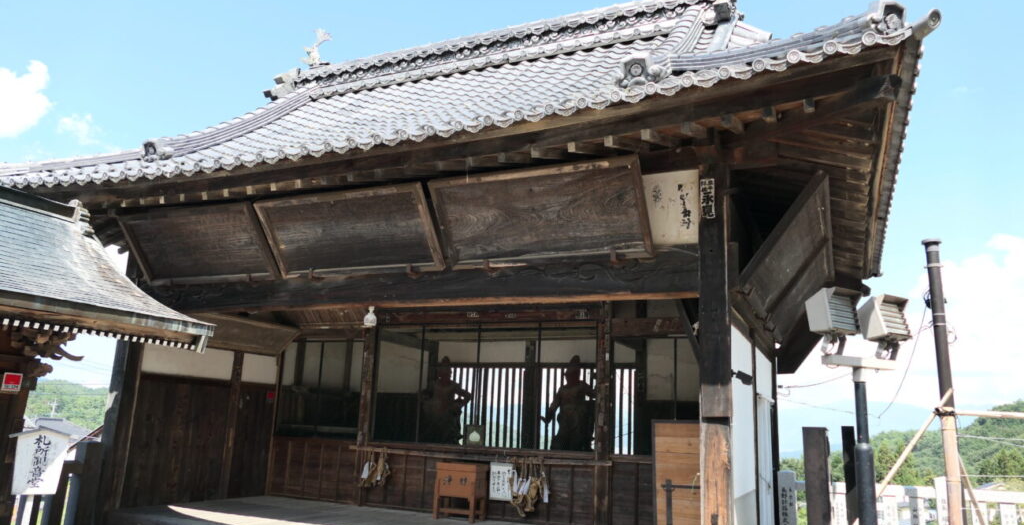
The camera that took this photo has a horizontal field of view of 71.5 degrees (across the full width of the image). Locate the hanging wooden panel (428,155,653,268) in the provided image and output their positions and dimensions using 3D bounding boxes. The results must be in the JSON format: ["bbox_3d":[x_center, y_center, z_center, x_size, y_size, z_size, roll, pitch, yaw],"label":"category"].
[{"bbox_3d":[0.232,-0.420,6.495,2.031,0.891,0.098,-3,19,24],"label":"hanging wooden panel"}]

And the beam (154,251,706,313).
[{"bbox_3d":[-1.313,0.240,6.652,6.039,0.414,0.250,-3,-14,25],"label":"beam"}]

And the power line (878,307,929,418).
[{"bbox_3d":[4.260,1.096,7.749,0.037,1.172,0.582,13,-17,-39],"label":"power line"}]

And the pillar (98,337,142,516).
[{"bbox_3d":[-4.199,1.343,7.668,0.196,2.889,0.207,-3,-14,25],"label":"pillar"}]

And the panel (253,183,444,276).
[{"bbox_3d":[-1.478,-0.265,6.411,1.782,0.790,0.080,-3,25,25],"label":"panel"}]

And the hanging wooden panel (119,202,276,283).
[{"bbox_3d":[-3.149,-0.170,7.173,1.826,0.796,0.080,-3,25,25],"label":"hanging wooden panel"}]

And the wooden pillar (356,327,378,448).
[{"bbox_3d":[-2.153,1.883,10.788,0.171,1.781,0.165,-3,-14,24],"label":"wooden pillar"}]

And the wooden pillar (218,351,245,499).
[{"bbox_3d":[-4.182,2.378,10.512,0.159,2.123,0.177,-3,-14,24],"label":"wooden pillar"}]

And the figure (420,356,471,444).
[{"bbox_3d":[-0.894,2.069,9.481,0.632,1.635,0.414,-3,-14,25],"label":"figure"}]

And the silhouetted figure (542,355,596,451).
[{"bbox_3d":[0.719,1.974,8.744,0.676,1.635,0.414,-3,-14,25],"label":"silhouetted figure"}]

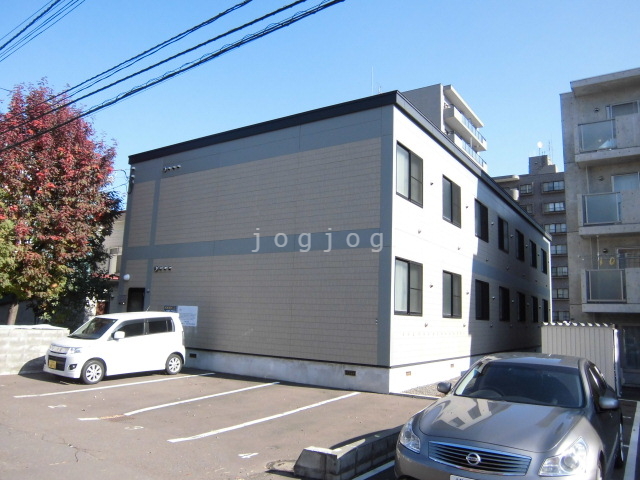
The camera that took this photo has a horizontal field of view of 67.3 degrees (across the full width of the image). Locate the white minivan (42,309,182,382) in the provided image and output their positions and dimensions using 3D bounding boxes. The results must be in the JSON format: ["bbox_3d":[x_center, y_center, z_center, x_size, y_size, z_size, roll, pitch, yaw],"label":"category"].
[{"bbox_3d":[-5.260,2.755,12.650,1.475,1.660,3.395,-4,-10,33],"label":"white minivan"}]

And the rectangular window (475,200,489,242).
[{"bbox_3d":[5.786,-0.641,17.203,0.100,1.340,1.660,-4,-11,34],"label":"rectangular window"}]

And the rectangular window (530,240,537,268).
[{"bbox_3d":[11.546,0.808,26.019,0.100,1.385,1.670,-4,-11,34],"label":"rectangular window"}]

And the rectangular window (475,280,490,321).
[{"bbox_3d":[5.935,2.226,17.573,0.100,1.385,1.670,-4,-11,34],"label":"rectangular window"}]

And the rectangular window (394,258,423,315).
[{"bbox_3d":[2.136,1.158,11.568,0.100,1.340,1.660,-4,-11,34],"label":"rectangular window"}]

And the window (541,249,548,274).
[{"bbox_3d":[13.392,1.309,28.703,0.100,1.385,1.670,-4,-11,34],"label":"window"}]

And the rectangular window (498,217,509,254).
[{"bbox_3d":[7.880,-0.188,20.690,0.100,1.385,1.670,-4,-11,34],"label":"rectangular window"}]

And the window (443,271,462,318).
[{"bbox_3d":[4.089,1.724,14.889,0.100,1.385,1.670,-4,-11,34],"label":"window"}]

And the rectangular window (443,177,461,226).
[{"bbox_3d":[4.017,-1.115,14.603,0.100,1.340,1.660,-4,-11,34],"label":"rectangular window"}]

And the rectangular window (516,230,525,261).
[{"bbox_3d":[9.697,0.306,23.332,0.100,1.385,1.670,-4,-11,34],"label":"rectangular window"}]

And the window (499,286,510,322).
[{"bbox_3d":[7.442,2.610,19.363,0.100,1.340,1.660,-4,-11,34],"label":"window"}]

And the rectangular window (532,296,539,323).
[{"bbox_3d":[10.979,3.569,24.560,0.100,1.340,1.660,-4,-11,34],"label":"rectangular window"}]

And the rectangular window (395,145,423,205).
[{"bbox_3d":[2.248,-1.595,12.005,0.100,1.340,1.660,-4,-11,34],"label":"rectangular window"}]

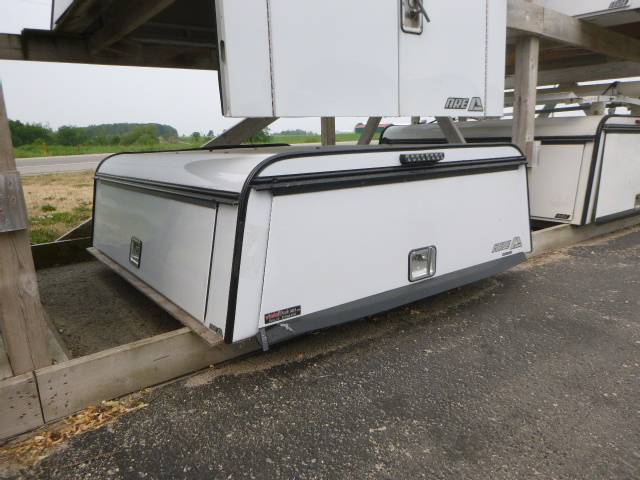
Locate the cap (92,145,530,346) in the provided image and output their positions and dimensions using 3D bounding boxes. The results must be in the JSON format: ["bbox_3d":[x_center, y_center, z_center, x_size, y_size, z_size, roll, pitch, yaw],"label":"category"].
[{"bbox_3d":[-0.136,-0.188,2.483,1.680,0.580,1.760,-10,15,-36],"label":"cap"}]

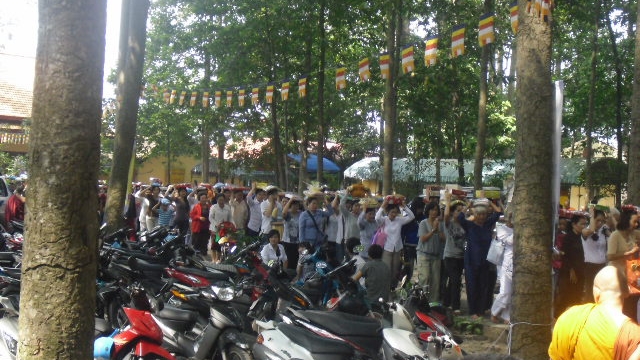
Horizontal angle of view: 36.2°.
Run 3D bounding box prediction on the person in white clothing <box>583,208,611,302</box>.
[{"bbox_3d":[3.505,1.066,12.400,0.450,1.570,0.360,1,0,-20],"label":"person in white clothing"}]

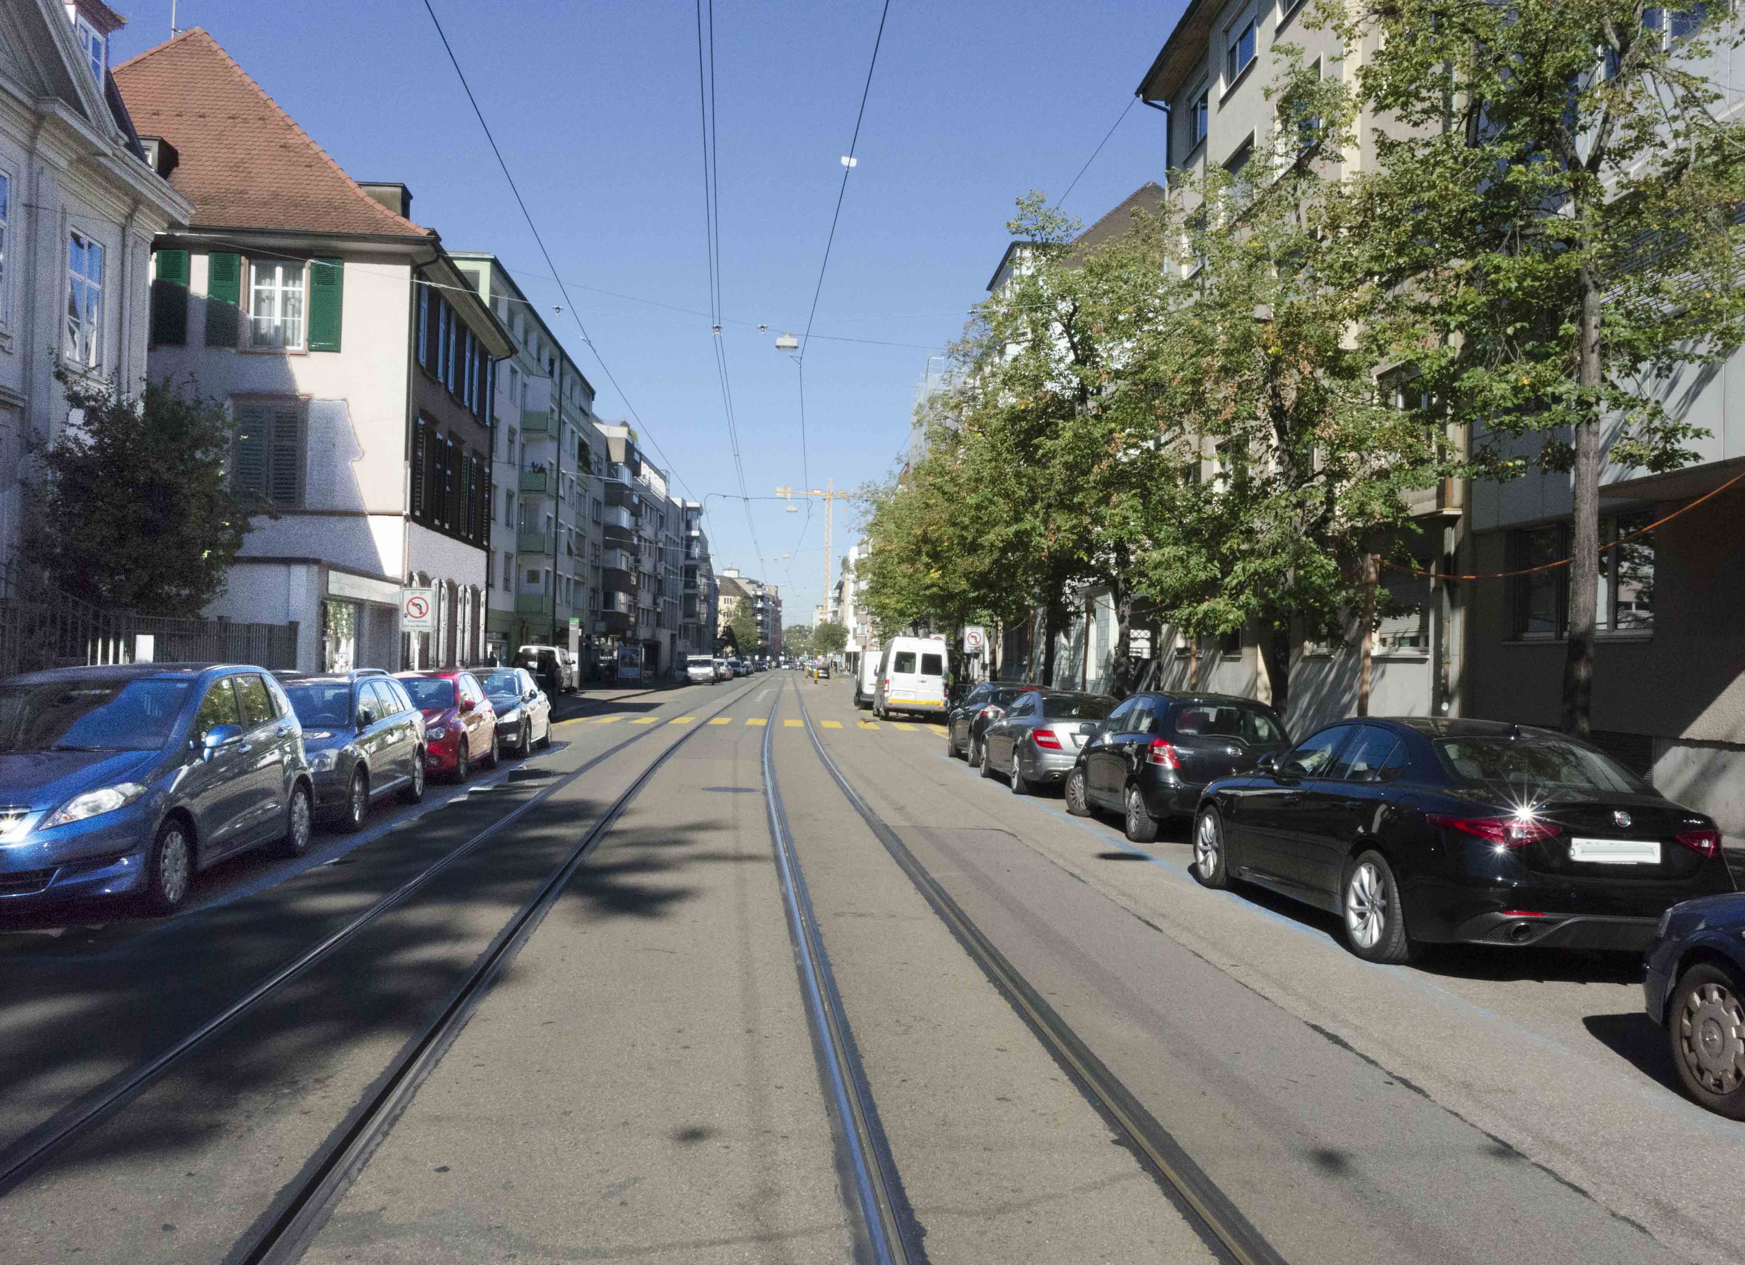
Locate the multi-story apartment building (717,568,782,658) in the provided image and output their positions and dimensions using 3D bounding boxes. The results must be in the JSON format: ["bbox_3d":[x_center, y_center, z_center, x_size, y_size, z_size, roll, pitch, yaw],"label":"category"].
[{"bbox_3d":[-29.000,-2.912,350.000,16.000,23.000,26.000,1,-1,-3],"label":"multi-story apartment building"}]

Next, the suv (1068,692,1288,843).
[{"bbox_3d":[3.400,1.372,16.218,1.700,1.520,3.800,1,-1,-5],"label":"suv"}]

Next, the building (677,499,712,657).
[{"bbox_3d":[-23.827,-4.230,153.525,13.000,16.591,26.000,1,-1,-5],"label":"building"}]

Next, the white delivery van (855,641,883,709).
[{"bbox_3d":[0.540,1.850,57.900,2.000,2.220,5.200,1,-1,-3],"label":"white delivery van"}]

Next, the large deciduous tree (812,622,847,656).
[{"bbox_3d":[-4.655,1.719,159.944,3.900,5.856,3.900,1,-1,-5],"label":"large deciduous tree"}]

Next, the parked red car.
[{"bbox_3d":[-6.359,1.245,20.862,1.740,1.470,4.100,1,-1,-5],"label":"parked red car"}]

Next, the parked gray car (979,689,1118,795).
[{"bbox_3d":[2.630,1.467,20.550,1.780,1.420,4.580,1,-1,-5],"label":"parked gray car"}]

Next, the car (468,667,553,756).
[{"bbox_3d":[-6.600,1.336,25.800,1.730,1.460,4.000,1,-1,-4],"label":"car"}]

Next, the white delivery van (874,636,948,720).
[{"bbox_3d":[1.220,1.494,47.700,1.950,2.570,5.500,1,-1,-3],"label":"white delivery van"}]

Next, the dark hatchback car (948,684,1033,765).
[{"bbox_3d":[2.457,1.579,26.533,1.740,1.480,4.100,1,-1,-5],"label":"dark hatchback car"}]

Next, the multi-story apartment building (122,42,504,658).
[{"bbox_3d":[-15.900,-6.143,36.400,12.200,16.400,11.200,1,-1,-5],"label":"multi-story apartment building"}]

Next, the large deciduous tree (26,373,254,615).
[{"bbox_3d":[-10.400,-0.934,21.000,3.200,5.500,3.200,1,-1,-5],"label":"large deciduous tree"}]

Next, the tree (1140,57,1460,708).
[{"bbox_3d":[5.000,-2.425,17.600,4.000,9.000,4.000,1,-1,-5],"label":"tree"}]

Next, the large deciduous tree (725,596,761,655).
[{"bbox_3d":[-15.866,0.171,179.912,4.600,9.219,4.600,1,-1,-5],"label":"large deciduous tree"}]

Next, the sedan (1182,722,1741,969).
[{"bbox_3d":[3.747,1.297,10.238,1.860,1.436,4.640,1,-1,-5],"label":"sedan"}]

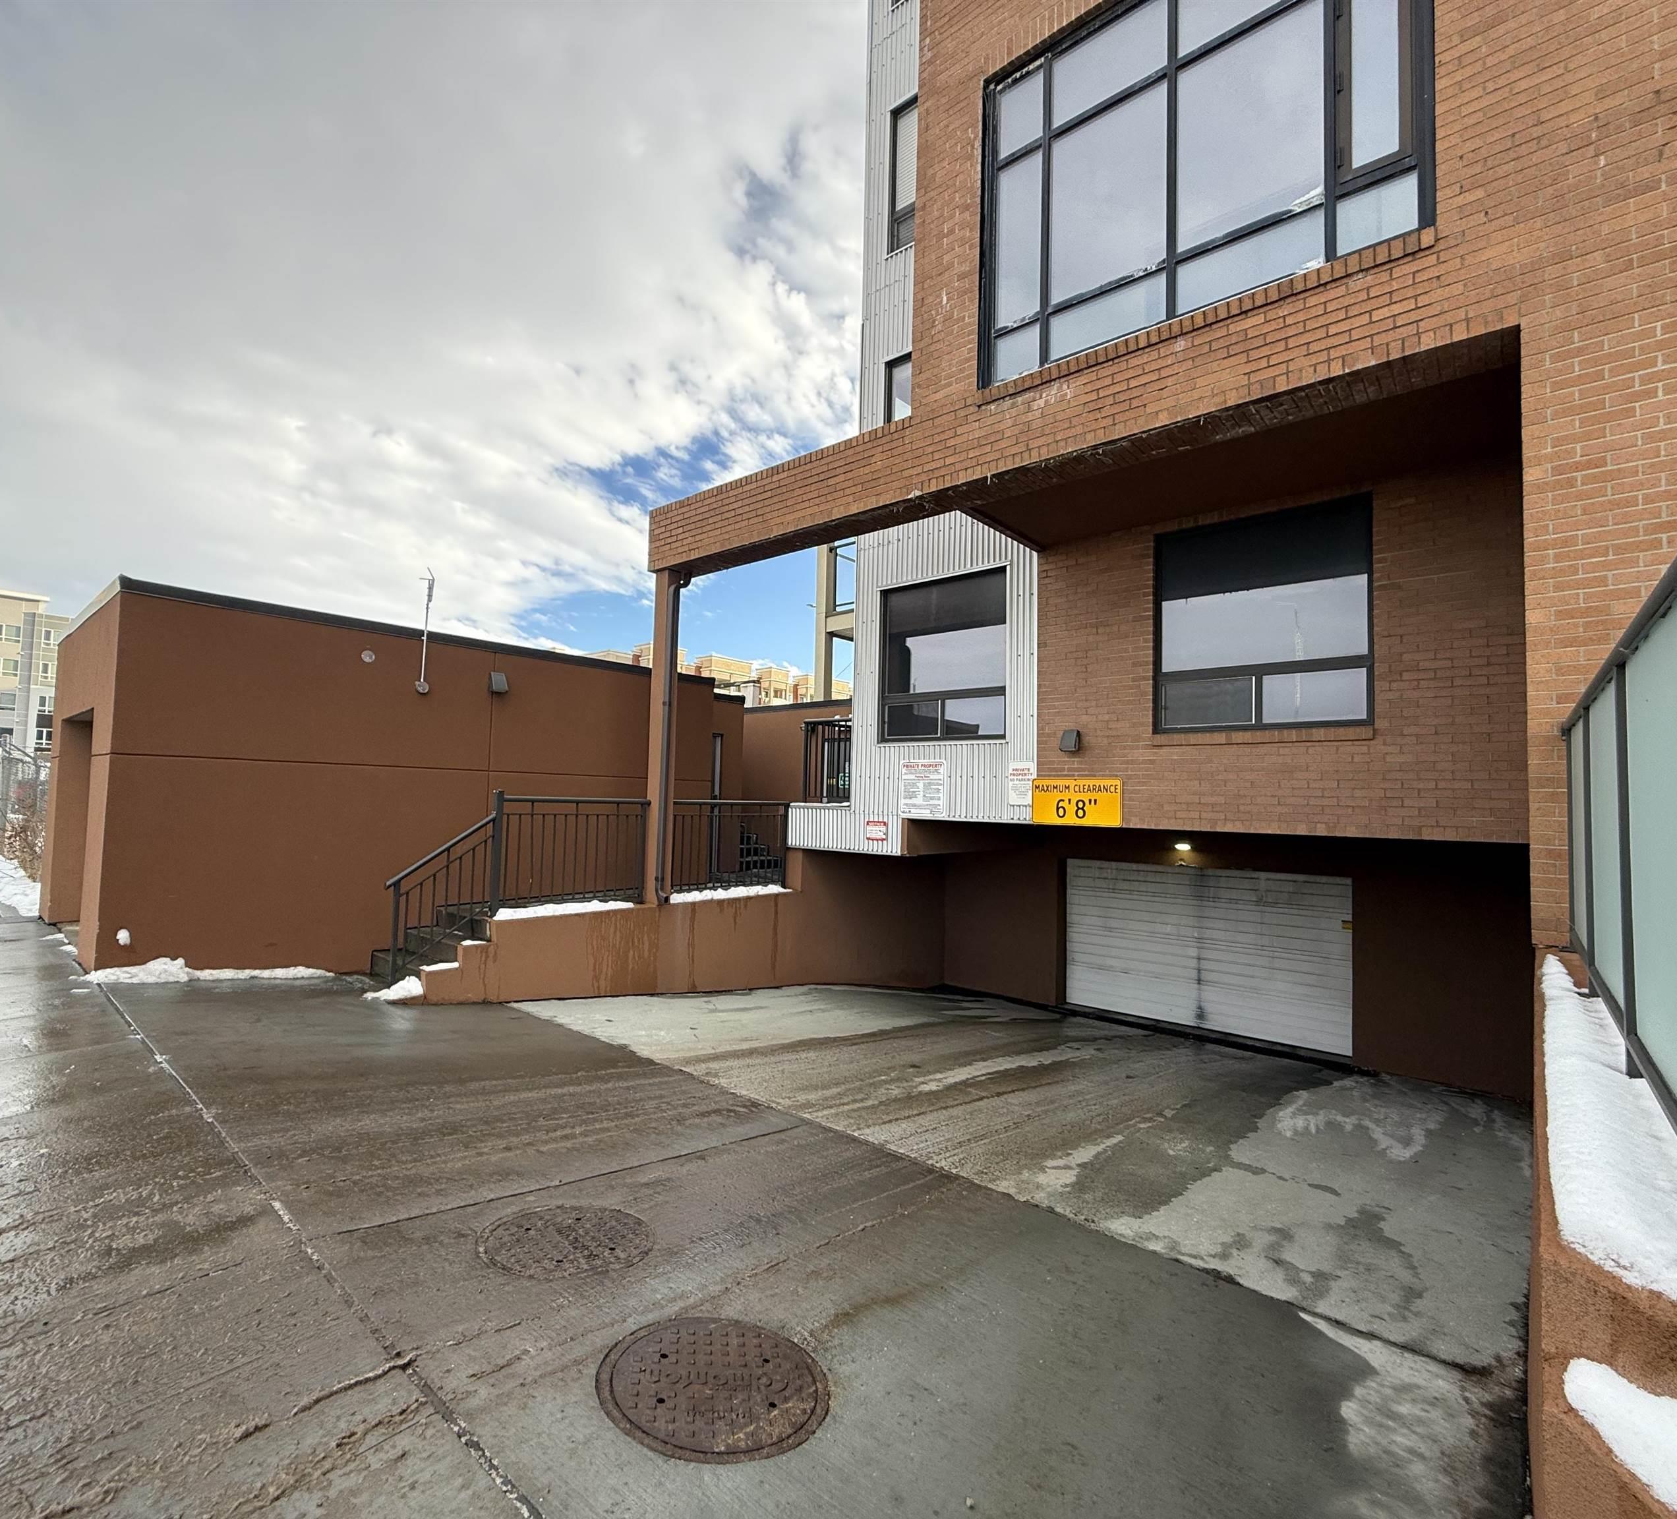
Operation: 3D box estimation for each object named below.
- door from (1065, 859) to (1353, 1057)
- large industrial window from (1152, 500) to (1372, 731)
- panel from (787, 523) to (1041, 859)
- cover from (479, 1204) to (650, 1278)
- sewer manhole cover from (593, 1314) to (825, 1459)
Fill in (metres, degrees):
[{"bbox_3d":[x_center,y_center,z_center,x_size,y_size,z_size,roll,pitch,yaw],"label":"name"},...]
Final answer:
[{"bbox_3d":[4.465,2.353,10.258,3.455,1.986,0.100,-1,-4,41],"label":"door"},{"bbox_3d":[3.507,-1.136,6.867,1.678,1.799,0.100,-1,-4,41],"label":"large industrial window"},{"bbox_3d":[0.688,-0.791,9.230,3.371,3.774,0.100,-1,-4,41],"label":"panel"},{"bbox_3d":[-1.057,1.888,3.189,0.670,0.050,0.670,-1,-11,41],"label":"cover"},{"bbox_3d":[-0.355,1.806,2.351,0.670,0.050,0.670,6,-8,1],"label":"sewer manhole cover"}]

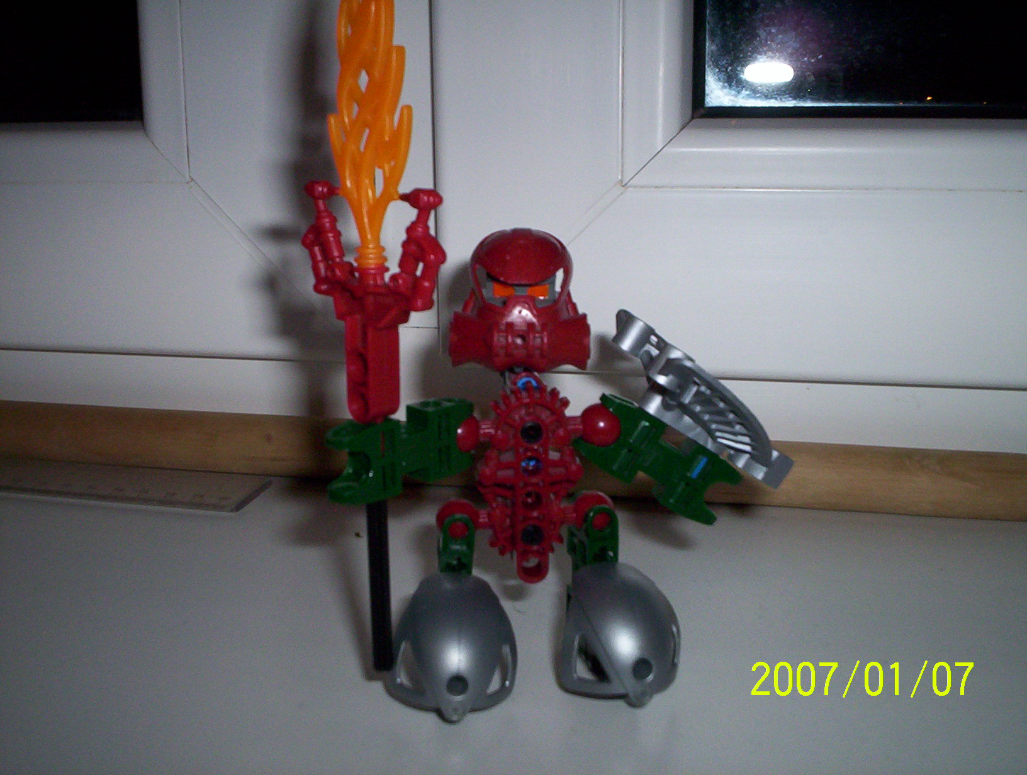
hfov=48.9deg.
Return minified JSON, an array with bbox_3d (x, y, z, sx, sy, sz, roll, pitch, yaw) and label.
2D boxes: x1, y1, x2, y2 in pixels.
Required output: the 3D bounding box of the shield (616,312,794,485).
[{"bbox_3d":[0.043,0.003,0.259,0.049,0.016,0.034,42,9,0],"label":"shield"}]

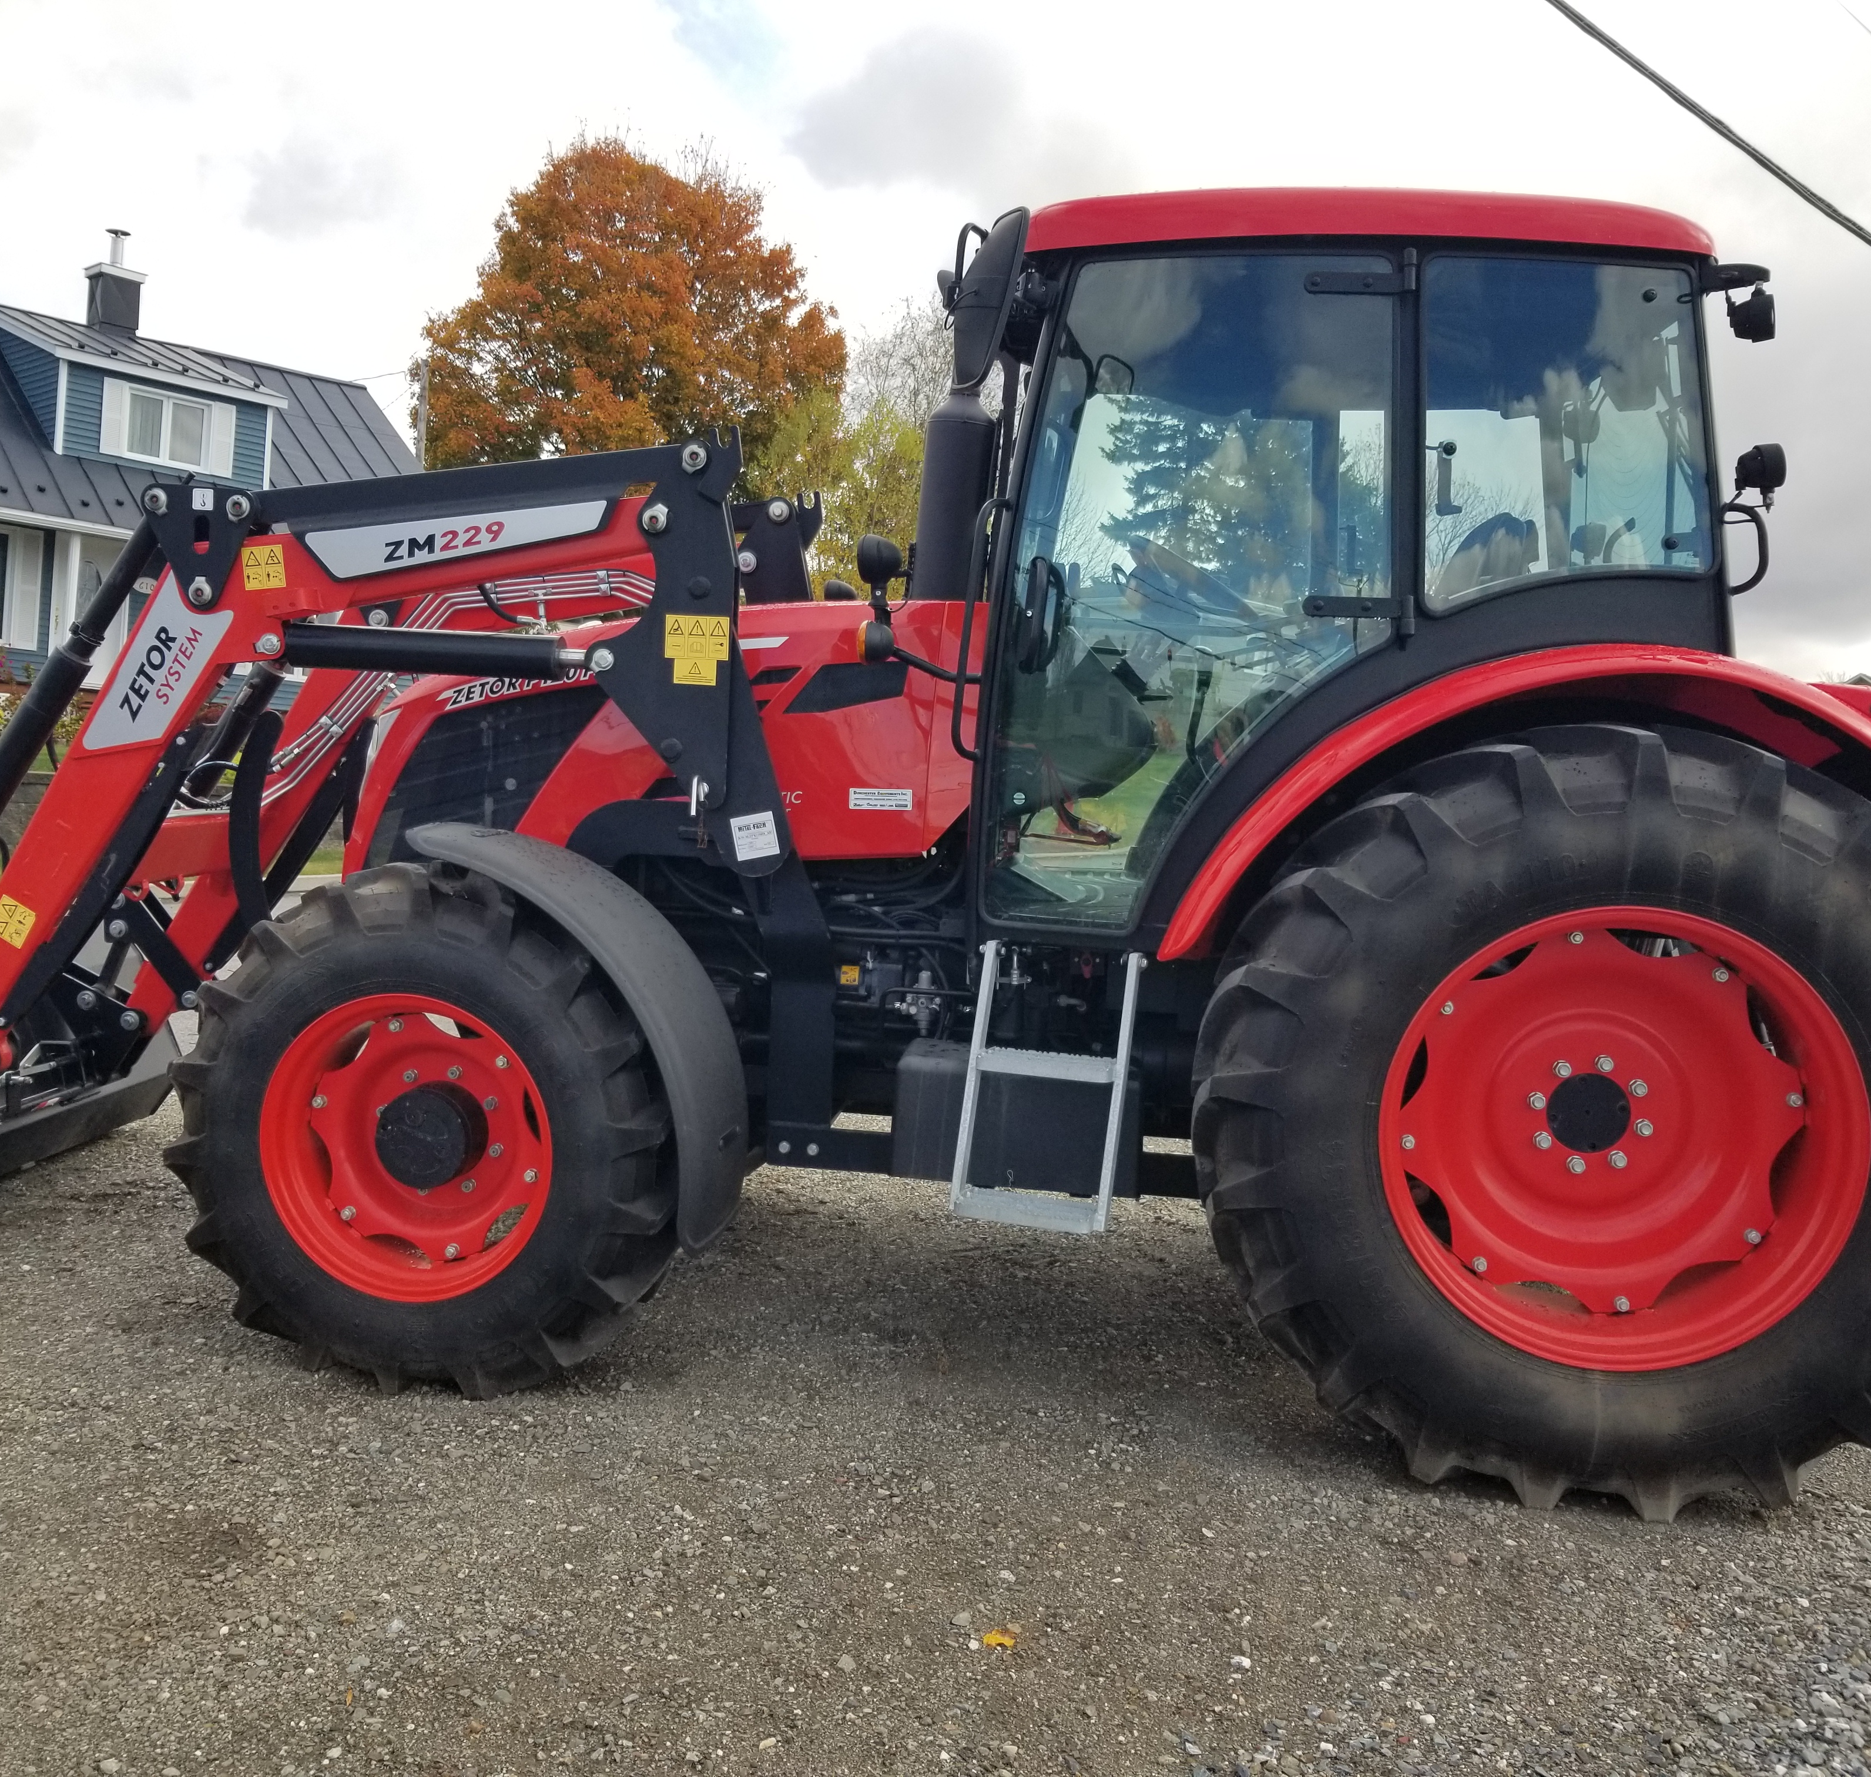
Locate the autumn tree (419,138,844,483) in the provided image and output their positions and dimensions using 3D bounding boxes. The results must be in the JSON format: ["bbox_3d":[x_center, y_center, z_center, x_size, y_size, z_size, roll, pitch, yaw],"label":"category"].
[{"bbox_3d":[-7.150,-9.958,42.276,10.000,15.430,10.000,5,4,0],"label":"autumn tree"}]

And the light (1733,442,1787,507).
[{"bbox_3d":[1.679,-0.842,3.620,0.110,0.125,0.110,4,5,9],"label":"light"}]

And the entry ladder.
[{"bbox_3d":[0.226,0.425,3.772,0.380,0.610,0.200,4,5,9],"label":"entry ladder"}]

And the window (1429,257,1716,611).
[{"bbox_3d":[1.272,-0.915,3.587,0.600,0.730,0.090,4,5,9],"label":"window"}]

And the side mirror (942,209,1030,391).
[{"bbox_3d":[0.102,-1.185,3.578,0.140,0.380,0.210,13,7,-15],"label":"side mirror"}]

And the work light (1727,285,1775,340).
[{"bbox_3d":[1.658,-1.171,3.618,0.100,0.115,0.105,4,5,9],"label":"work light"}]

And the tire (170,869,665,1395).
[{"bbox_3d":[-1.086,0.527,3.860,1.180,1.170,0.340,4,5,9],"label":"tire"}]

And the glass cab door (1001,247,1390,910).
[{"bbox_3d":[0.529,-0.614,3.706,0.800,1.440,0.130,4,5,9],"label":"glass cab door"}]

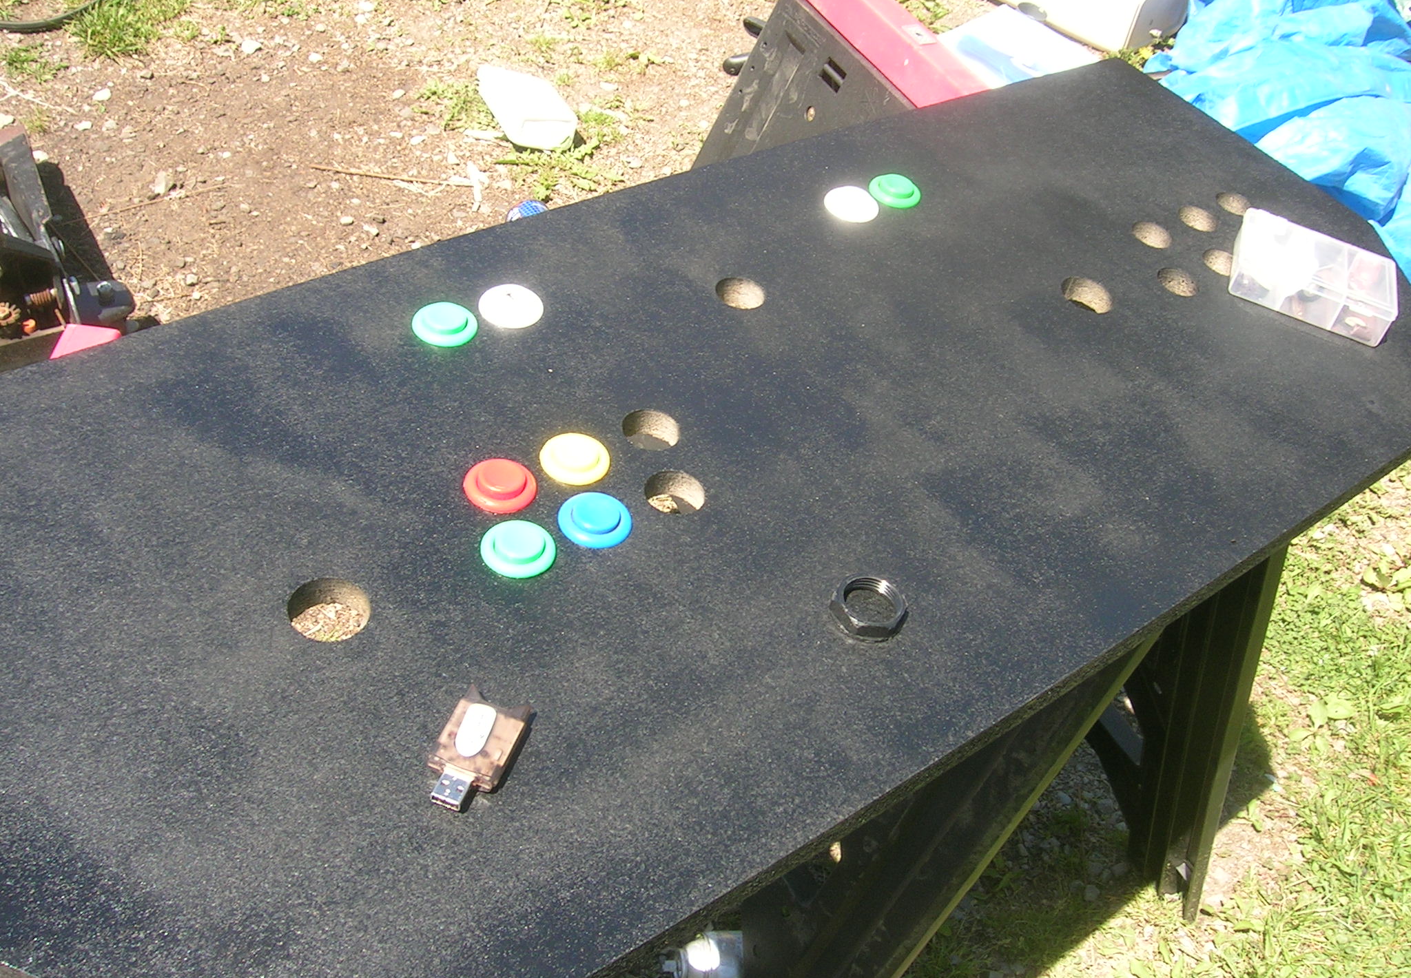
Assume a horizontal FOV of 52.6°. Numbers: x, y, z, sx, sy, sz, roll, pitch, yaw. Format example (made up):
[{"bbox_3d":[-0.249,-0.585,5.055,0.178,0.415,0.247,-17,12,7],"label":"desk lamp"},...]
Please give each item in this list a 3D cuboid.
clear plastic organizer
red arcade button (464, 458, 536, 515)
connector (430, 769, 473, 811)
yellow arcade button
[{"bbox_3d":[0.382,-0.134,0.899,0.097,0.024,0.063,21,45,5],"label":"clear plastic organizer"},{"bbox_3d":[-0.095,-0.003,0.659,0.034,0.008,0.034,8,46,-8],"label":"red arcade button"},{"bbox_3d":[-0.097,0.115,0.545,0.012,0.004,0.012,19,45,4],"label":"connector"},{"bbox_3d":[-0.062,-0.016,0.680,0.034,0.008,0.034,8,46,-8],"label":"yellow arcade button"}]

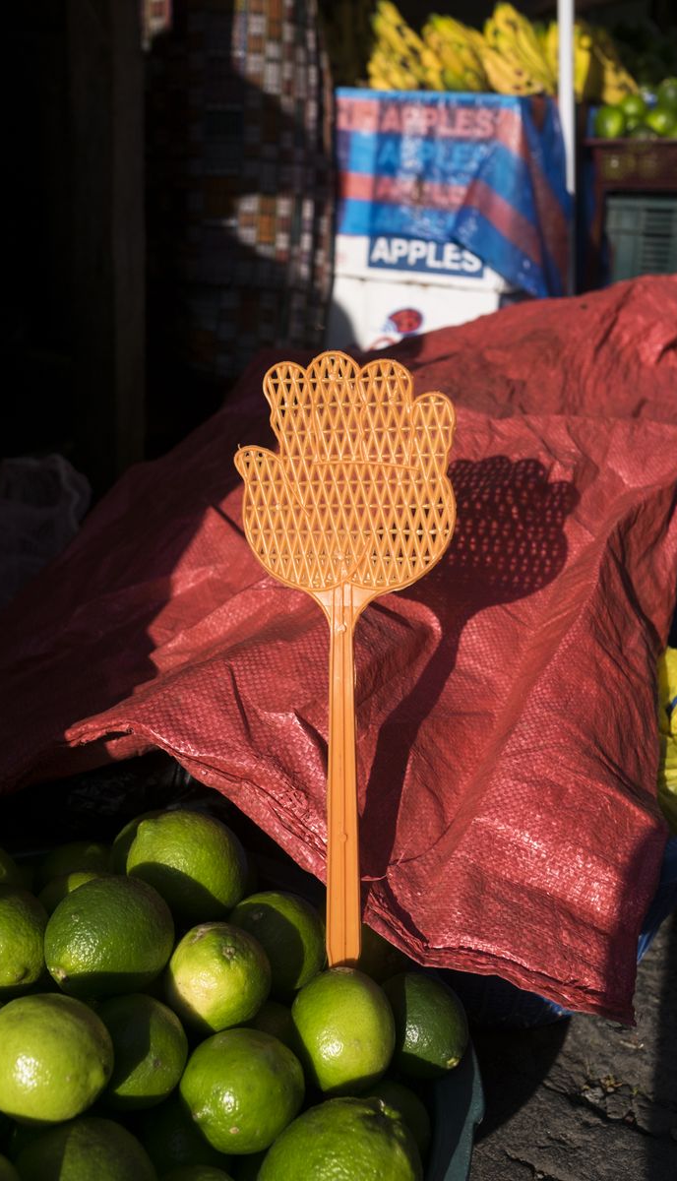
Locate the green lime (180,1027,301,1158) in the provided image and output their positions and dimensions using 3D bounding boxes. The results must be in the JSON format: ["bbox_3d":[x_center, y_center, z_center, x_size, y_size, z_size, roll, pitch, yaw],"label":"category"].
[{"bbox_3d":[-0.046,0.238,0.546,0.060,0.060,0.060,0,24,0],"label":"green lime"}]

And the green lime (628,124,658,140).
[{"bbox_3d":[0.502,-0.745,1.900,0.050,0.050,0.050,0,27,0],"label":"green lime"}]

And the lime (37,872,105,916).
[{"bbox_3d":[-0.136,0.185,0.633,0.059,0.059,0.059,0,24,0],"label":"lime"}]

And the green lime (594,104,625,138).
[{"bbox_3d":[0.453,-0.779,1.910,0.051,0.054,0.051,0,27,0],"label":"green lime"}]

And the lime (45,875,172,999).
[{"bbox_3d":[-0.115,0.174,0.577,0.065,0.061,0.061,0,24,0],"label":"lime"}]

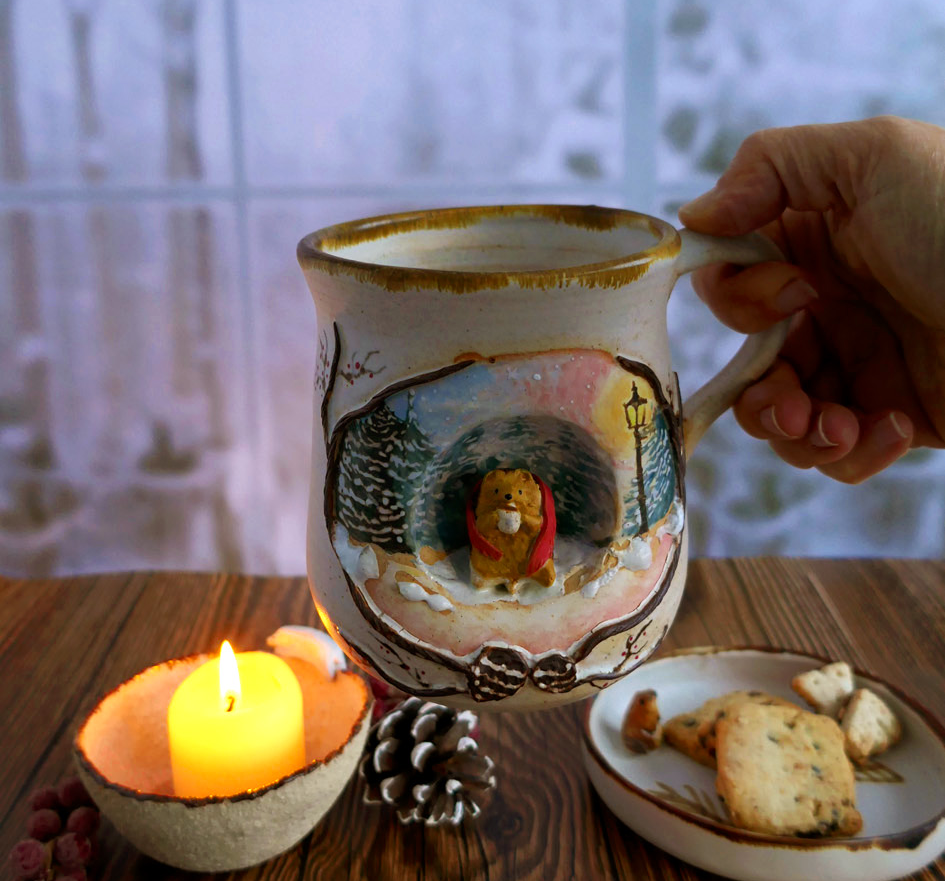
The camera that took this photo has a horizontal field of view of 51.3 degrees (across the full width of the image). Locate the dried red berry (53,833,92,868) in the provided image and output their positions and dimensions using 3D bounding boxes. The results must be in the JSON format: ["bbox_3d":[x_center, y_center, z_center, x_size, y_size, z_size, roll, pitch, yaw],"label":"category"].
[{"bbox_3d":[-0.135,0.138,0.332,0.012,0.012,0.012,-1,16,0],"label":"dried red berry"}]

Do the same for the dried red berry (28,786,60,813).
[{"bbox_3d":[-0.158,0.133,0.363,0.011,0.012,0.011,-1,16,0],"label":"dried red berry"}]

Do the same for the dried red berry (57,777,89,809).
[{"bbox_3d":[-0.149,0.132,0.368,0.011,0.012,0.011,-1,16,0],"label":"dried red berry"}]

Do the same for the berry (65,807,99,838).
[{"bbox_3d":[-0.139,0.136,0.350,0.012,0.012,0.012,-1,16,0],"label":"berry"}]

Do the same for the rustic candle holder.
[{"bbox_3d":[-0.084,0.112,0.342,0.097,0.062,0.097,-1,16,0],"label":"rustic candle holder"}]

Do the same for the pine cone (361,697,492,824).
[{"bbox_3d":[-0.016,0.117,0.357,0.045,0.044,0.049,-10,18,-29],"label":"pine cone"}]

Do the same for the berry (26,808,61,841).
[{"bbox_3d":[-0.153,0.137,0.351,0.012,0.012,0.012,-1,16,0],"label":"berry"}]

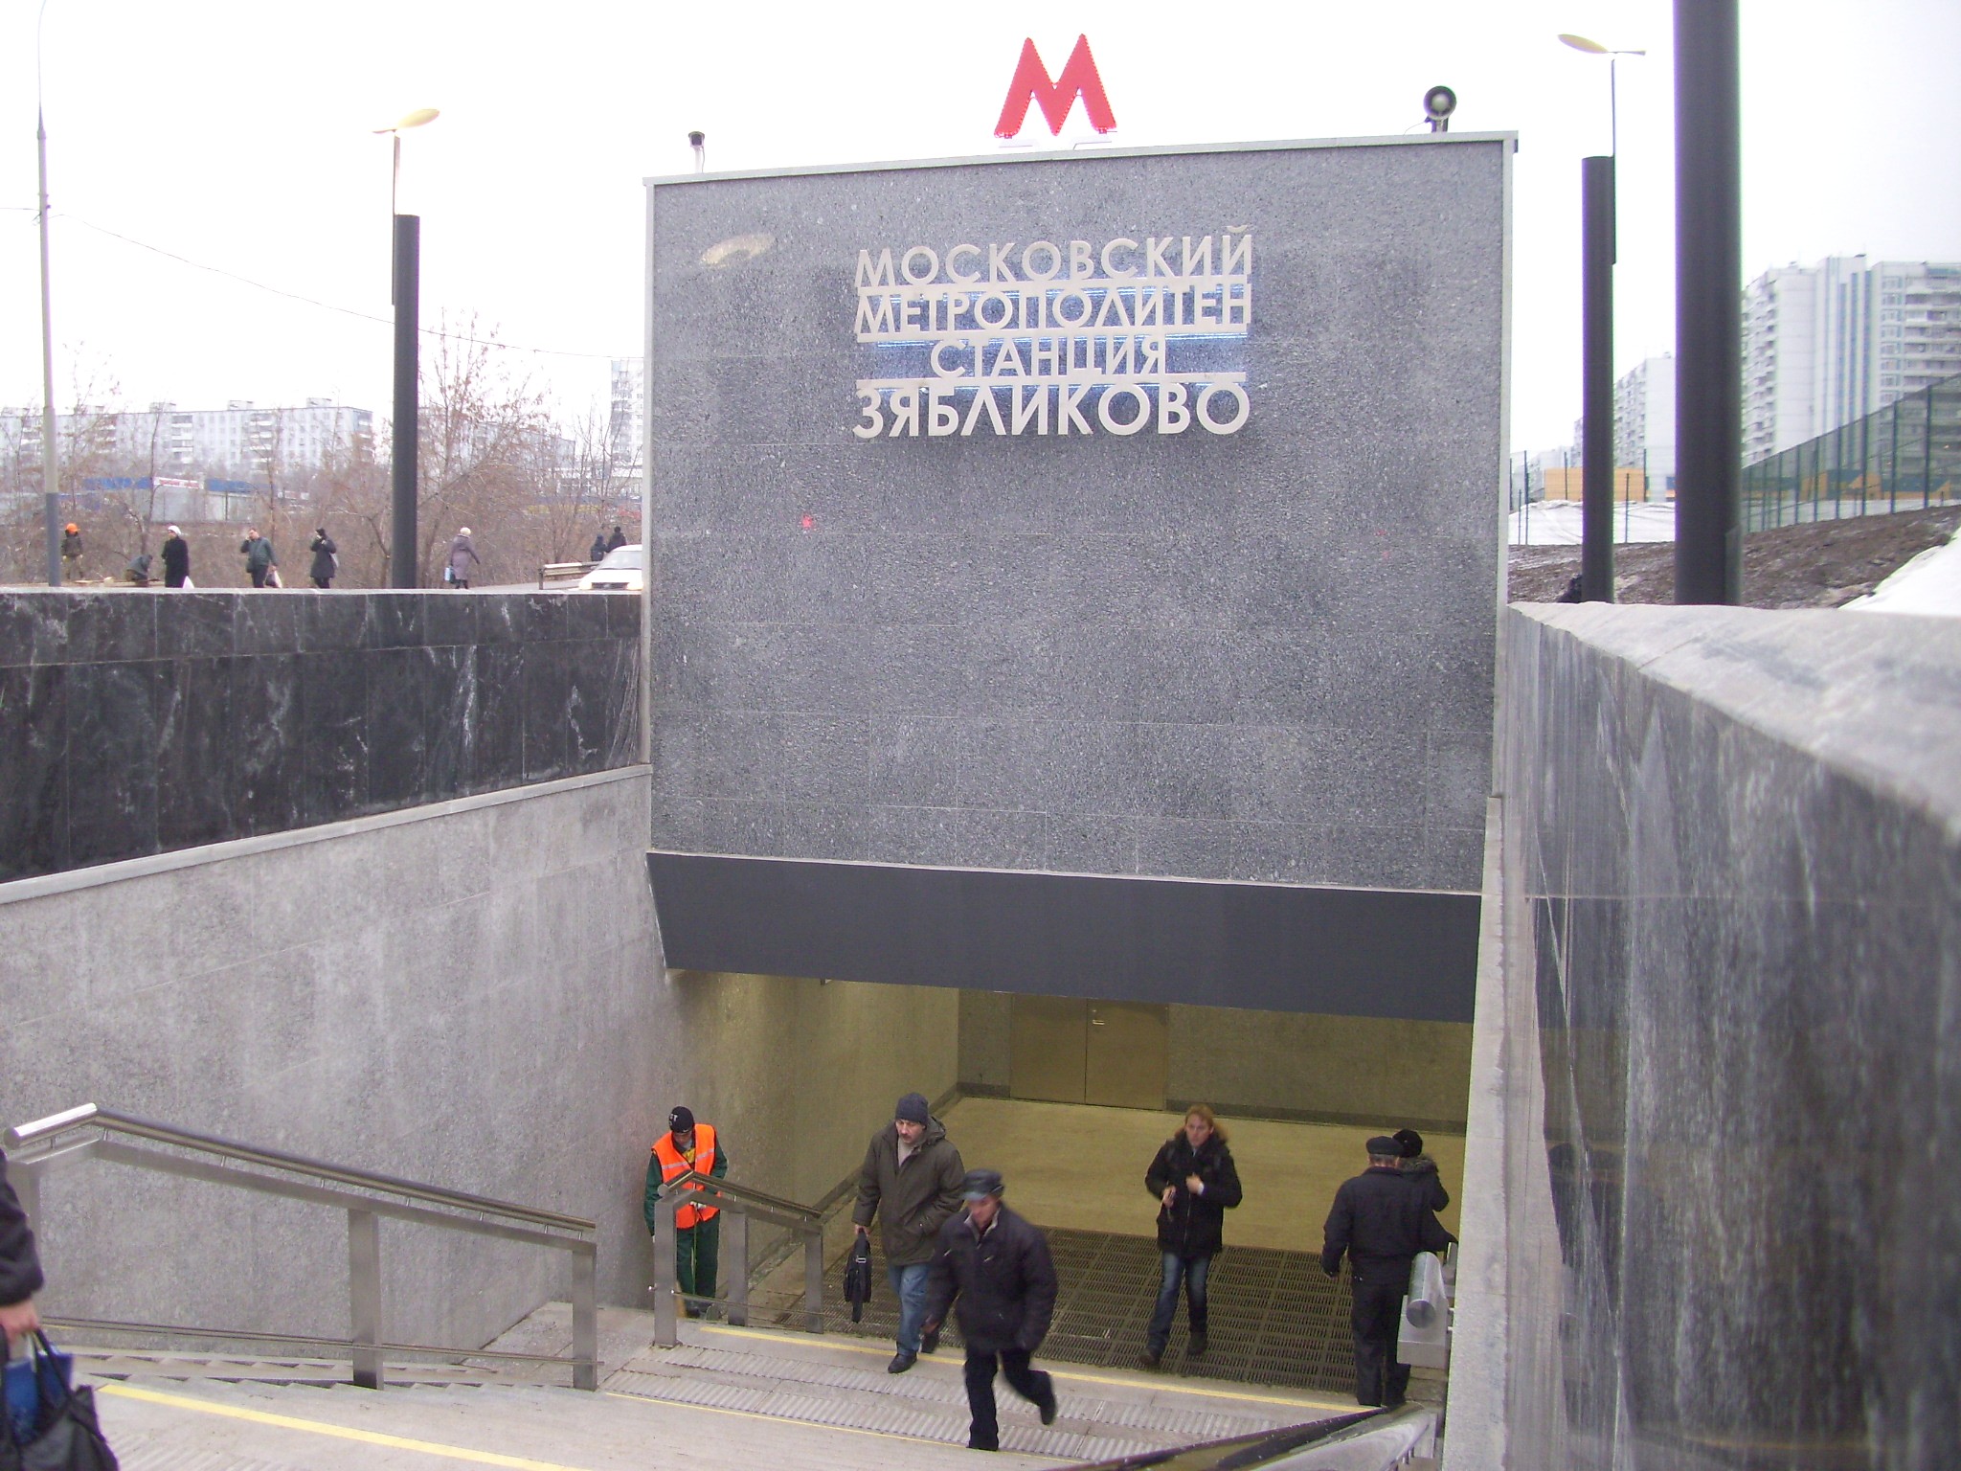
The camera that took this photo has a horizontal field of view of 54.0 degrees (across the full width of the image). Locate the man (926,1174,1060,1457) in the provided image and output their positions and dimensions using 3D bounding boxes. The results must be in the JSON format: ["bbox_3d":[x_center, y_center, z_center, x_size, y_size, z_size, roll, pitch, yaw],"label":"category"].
[{"bbox_3d":[0.064,3.188,10.688,0.660,1.600,0.580,2,4,25],"label":"man"}]

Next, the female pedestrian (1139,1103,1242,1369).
[{"bbox_3d":[1.336,3.179,12.260,0.620,1.700,0.460,1,4,13],"label":"female pedestrian"}]

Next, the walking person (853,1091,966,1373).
[{"bbox_3d":[-0.431,3.000,11.643,0.640,1.710,0.500,2,4,18],"label":"walking person"}]

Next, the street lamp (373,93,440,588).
[{"bbox_3d":[-8.352,-5.612,28.000,0.880,6.990,0.600,2,4,15],"label":"street lamp"}]

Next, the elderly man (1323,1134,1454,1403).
[{"bbox_3d":[2.396,3.154,11.344,0.680,1.630,0.460,2,4,18],"label":"elderly man"}]

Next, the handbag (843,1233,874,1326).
[{"bbox_3d":[-0.746,3.319,11.802,0.160,0.480,0.360,1,4,1],"label":"handbag"}]

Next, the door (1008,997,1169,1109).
[{"bbox_3d":[1.215,3.044,21.273,1.790,2.100,0.100,2,4,15],"label":"door"}]

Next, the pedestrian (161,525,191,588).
[{"bbox_3d":[-19.235,-4.195,46.056,0.500,1.640,0.550,-1,4,-24],"label":"pedestrian"}]

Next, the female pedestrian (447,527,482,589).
[{"bbox_3d":[-12.733,-4.383,47.500,0.650,1.600,0.500,2,4,14],"label":"female pedestrian"}]

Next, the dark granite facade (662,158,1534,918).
[{"bbox_3d":[0.493,-1.416,12.843,5.710,4.640,0.400,2,4,15],"label":"dark granite facade"}]

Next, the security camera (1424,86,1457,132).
[{"bbox_3d":[2.856,-3.882,11.949,0.220,0.300,0.300,2,4,15],"label":"security camera"}]

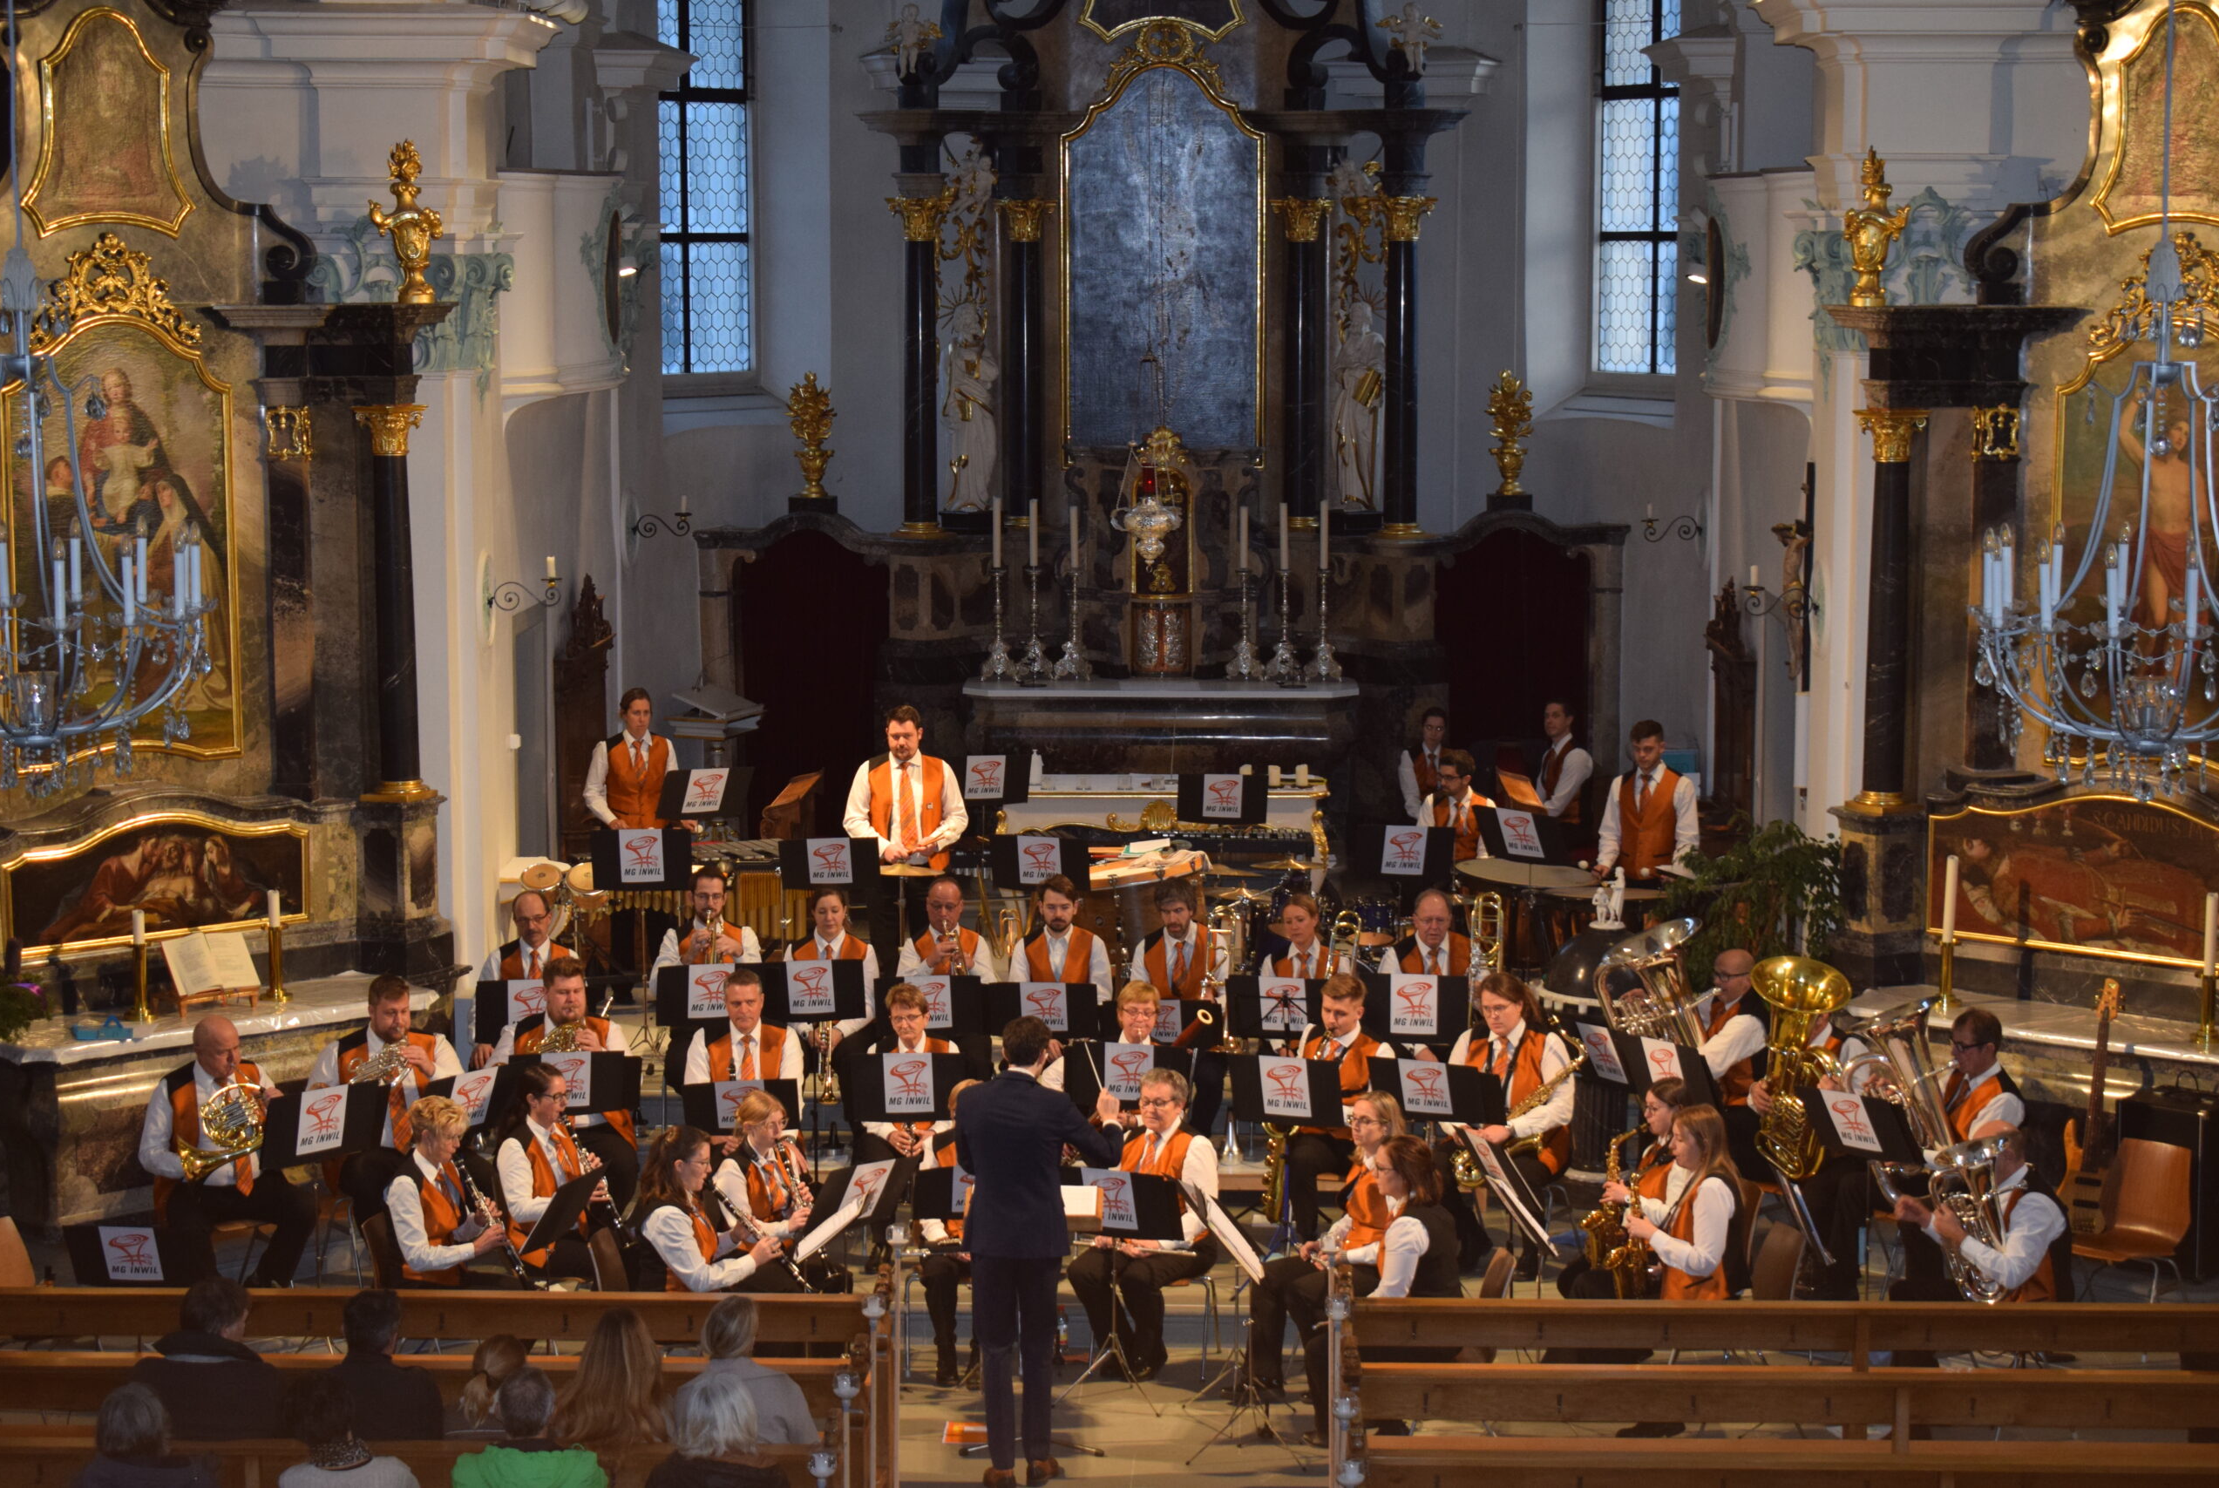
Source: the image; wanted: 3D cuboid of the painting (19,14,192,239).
[{"bbox_3d":[-4.925,-3.052,20.419,0.090,1.120,0.950,7,10,43],"label":"painting"}]

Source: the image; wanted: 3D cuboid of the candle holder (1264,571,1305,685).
[{"bbox_3d":[1.131,-0.778,26.715,0.240,0.750,0.240,0,7,0],"label":"candle holder"}]

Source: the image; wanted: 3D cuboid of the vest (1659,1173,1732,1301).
[{"bbox_3d":[2.465,2.066,17.400,0.260,0.530,0.360,-2,7,-18],"label":"vest"}]

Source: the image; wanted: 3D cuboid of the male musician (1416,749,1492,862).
[{"bbox_3d":[1.898,0.851,22.773,0.520,1.520,0.550,2,7,14],"label":"male musician"}]

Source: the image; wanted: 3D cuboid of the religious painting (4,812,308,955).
[{"bbox_3d":[-4.702,0.654,20.644,0.080,0.630,1.650,7,10,43],"label":"religious painting"}]

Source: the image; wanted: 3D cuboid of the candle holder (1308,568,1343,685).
[{"bbox_3d":[1.376,-0.753,26.423,0.200,0.724,0.200,0,7,1],"label":"candle holder"}]

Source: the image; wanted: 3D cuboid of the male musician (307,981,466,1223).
[{"bbox_3d":[-3.199,1.730,18.563,0.680,1.350,0.820,-3,8,-25],"label":"male musician"}]

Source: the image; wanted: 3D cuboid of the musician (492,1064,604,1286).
[{"bbox_3d":[-2.145,1.931,16.957,0.720,1.238,0.460,6,9,38],"label":"musician"}]

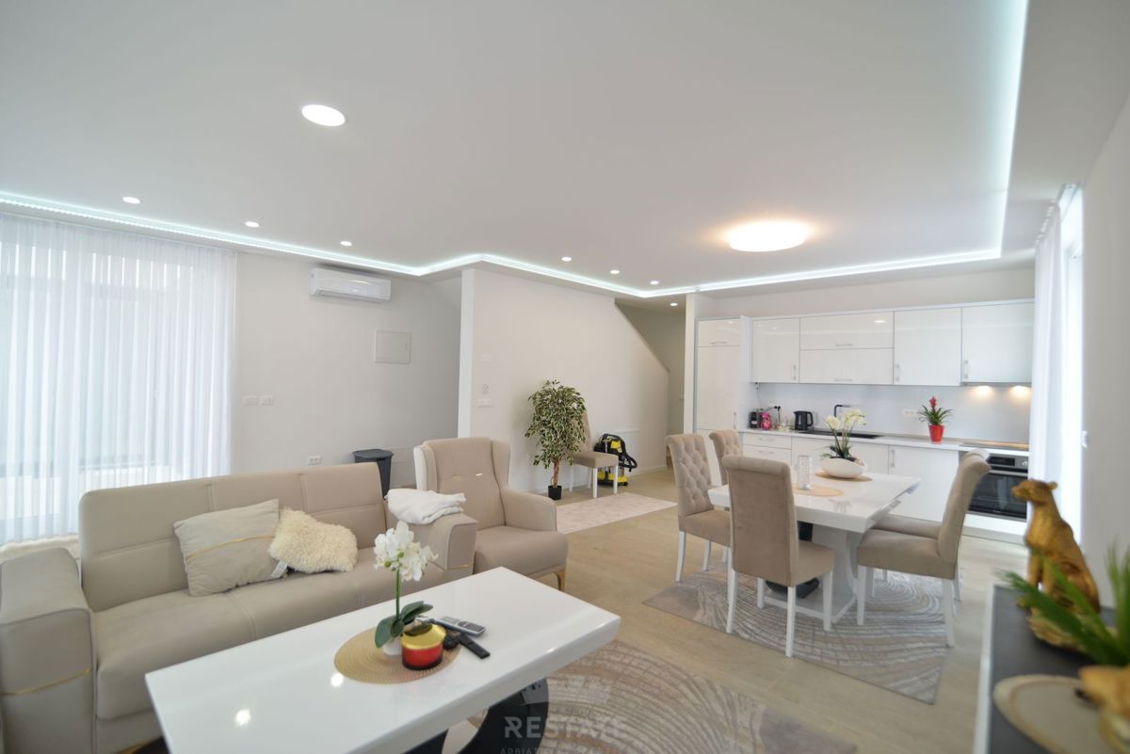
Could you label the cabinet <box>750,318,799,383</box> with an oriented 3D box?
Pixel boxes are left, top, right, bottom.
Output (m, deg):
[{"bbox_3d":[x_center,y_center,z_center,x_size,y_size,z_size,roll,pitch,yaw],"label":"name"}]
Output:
[{"bbox_3d":[2.786,-0.325,6.535,0.574,0.809,0.335,1,-1,40],"label":"cabinet"}]

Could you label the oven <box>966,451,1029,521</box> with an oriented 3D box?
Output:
[{"bbox_3d":[4.265,1.031,4.918,0.595,0.595,0.560,1,-1,45],"label":"oven"}]

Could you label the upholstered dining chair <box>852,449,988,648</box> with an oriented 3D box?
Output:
[{"bbox_3d":[2.114,0.976,3.002,0.620,1.020,0.450,1,-1,37],"label":"upholstered dining chair"}]

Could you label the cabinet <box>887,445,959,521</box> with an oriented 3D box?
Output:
[{"bbox_3d":[3.861,1.108,5.390,0.591,0.735,0.571,1,-1,40],"label":"cabinet"}]

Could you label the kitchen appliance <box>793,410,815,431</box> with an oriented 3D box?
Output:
[{"bbox_3d":[2.955,0.552,6.232,0.235,0.240,0.160,1,0,0],"label":"kitchen appliance"}]

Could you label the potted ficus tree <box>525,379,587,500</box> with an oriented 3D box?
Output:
[{"bbox_3d":[-0.100,0.744,6.025,0.740,1.450,0.740,1,0,0],"label":"potted ficus tree"}]

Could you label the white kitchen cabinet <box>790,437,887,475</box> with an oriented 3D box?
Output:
[{"bbox_3d":[3.257,1.102,5.896,0.985,0.735,0.571,1,-1,40],"label":"white kitchen cabinet"}]

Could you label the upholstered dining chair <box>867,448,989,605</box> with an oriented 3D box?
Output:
[{"bbox_3d":[2.424,0.986,3.369,0.620,1.020,0.450,1,-1,45],"label":"upholstered dining chair"}]

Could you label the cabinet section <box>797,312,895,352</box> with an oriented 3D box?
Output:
[{"bbox_3d":[3.372,-0.515,5.964,0.986,0.402,0.360,1,-1,44],"label":"cabinet section"}]

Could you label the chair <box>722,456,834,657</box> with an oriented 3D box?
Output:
[{"bbox_3d":[1.227,0.963,2.913,0.576,1.020,0.443,2,-1,-44],"label":"chair"}]

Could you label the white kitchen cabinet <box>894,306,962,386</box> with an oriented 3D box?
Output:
[{"bbox_3d":[3.949,-0.308,5.451,0.590,0.810,0.360,1,-1,45],"label":"white kitchen cabinet"}]

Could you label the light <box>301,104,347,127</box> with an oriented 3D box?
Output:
[{"bbox_3d":[-1.187,-1.280,2.473,0.195,0.030,0.195,1,0,0],"label":"light"}]

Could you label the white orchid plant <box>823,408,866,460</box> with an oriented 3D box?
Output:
[{"bbox_3d":[2.142,0.436,3.842,0.286,0.396,0.227,1,-1,33],"label":"white orchid plant"}]

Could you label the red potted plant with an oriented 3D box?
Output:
[{"bbox_3d":[3.938,0.453,5.339,0.305,0.495,0.295,1,-1,40],"label":"red potted plant"}]

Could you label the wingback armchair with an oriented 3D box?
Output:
[{"bbox_3d":[-0.520,0.932,3.355,0.810,1.000,0.790,1,-1,45],"label":"wingback armchair"}]

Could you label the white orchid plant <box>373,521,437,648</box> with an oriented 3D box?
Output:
[{"bbox_3d":[-0.526,0.679,1.655,0.197,0.415,0.153,2,-1,-17],"label":"white orchid plant"}]

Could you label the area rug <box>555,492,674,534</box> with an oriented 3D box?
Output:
[{"bbox_3d":[0.295,1.463,5.417,0.790,0.010,2.100,1,-1,45],"label":"area rug"}]

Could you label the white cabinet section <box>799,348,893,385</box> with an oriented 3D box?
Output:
[{"bbox_3d":[3.365,-0.113,5.961,0.986,0.401,0.360,1,-1,44],"label":"white cabinet section"}]

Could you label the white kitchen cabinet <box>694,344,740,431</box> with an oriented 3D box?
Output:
[{"bbox_3d":[2.250,0.163,6.950,0.600,1.120,0.580,1,-1,45],"label":"white kitchen cabinet"}]

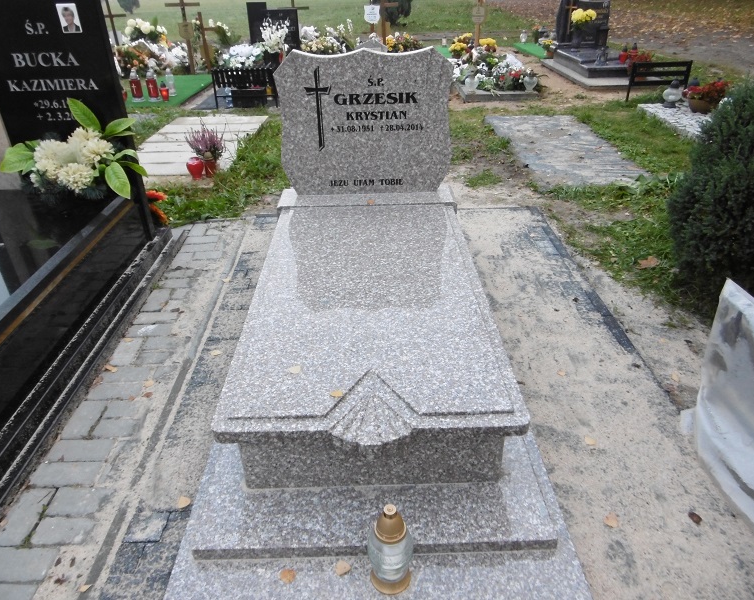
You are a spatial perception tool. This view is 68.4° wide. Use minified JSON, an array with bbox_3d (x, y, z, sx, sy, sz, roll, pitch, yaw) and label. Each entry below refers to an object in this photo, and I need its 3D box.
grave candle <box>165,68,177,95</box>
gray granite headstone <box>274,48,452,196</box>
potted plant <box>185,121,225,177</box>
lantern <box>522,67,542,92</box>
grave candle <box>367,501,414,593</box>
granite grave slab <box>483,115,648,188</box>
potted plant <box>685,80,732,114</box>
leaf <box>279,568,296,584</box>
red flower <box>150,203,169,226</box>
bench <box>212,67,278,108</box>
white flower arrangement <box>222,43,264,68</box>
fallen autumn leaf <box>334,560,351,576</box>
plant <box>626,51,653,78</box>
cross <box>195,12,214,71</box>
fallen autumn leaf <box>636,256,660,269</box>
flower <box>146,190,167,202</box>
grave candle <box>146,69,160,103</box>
[{"bbox_3d":[-2.522,-2.668,6.798,0.110,0.300,0.110,0,32,0],"label":"grave candle"},{"bbox_3d":[-0.053,-0.856,2.700,0.835,0.685,0.080,-2,31,-1],"label":"gray granite headstone"},{"bbox_3d":[-1.243,-1.094,4.022,0.250,0.390,0.250,-2,31,-1],"label":"potted plant"},{"bbox_3d":[1.712,-2.458,6.162,0.175,0.270,0.140,-2,31,-1],"label":"lantern"},{"bbox_3d":[0.032,0.568,1.280,0.100,0.256,0.100,-2,31,-1],"label":"grave candle"},{"bbox_3d":[1.641,-1.426,5.071,0.970,0.070,2.050,0,32,0],"label":"granite grave slab"},{"bbox_3d":[3.542,-2.183,5.932,0.420,0.320,0.380,0,32,0],"label":"potted plant"},{"bbox_3d":[-0.217,0.673,1.352,0.039,0.010,0.039,-2,31,-1],"label":"leaf"},{"bbox_3d":[-1.380,-0.543,3.520,0.120,0.130,0.120,0,32,0],"label":"red flower"},{"bbox_3d":[-1.488,-2.450,6.345,0.680,0.420,0.330,-3,32,-5],"label":"bench"},{"bbox_3d":[-1.732,-3.183,7.250,0.480,0.300,0.360,0,32,0],"label":"white flower arrangement"},{"bbox_3d":[-0.089,0.701,1.450,0.043,0.006,0.045,0,32,0],"label":"fallen autumn leaf"},{"bbox_3d":[3.212,-2.869,6.772,0.300,0.330,0.300,-2,31,-1],"label":"plant"},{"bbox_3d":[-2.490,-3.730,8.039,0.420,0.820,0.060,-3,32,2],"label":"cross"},{"bbox_3d":[1.521,-0.205,3.119,0.125,0.030,0.090,0,32,0],"label":"fallen autumn leaf"},{"bbox_3d":[-1.269,-0.574,3.108,0.120,0.075,0.110,-2,31,-1],"label":"flower"},{"bbox_3d":[-2.557,-2.457,6.331,0.135,0.356,0.135,-2,31,-1],"label":"grave candle"}]

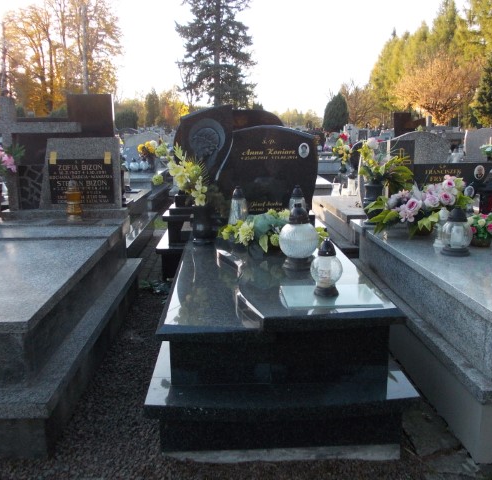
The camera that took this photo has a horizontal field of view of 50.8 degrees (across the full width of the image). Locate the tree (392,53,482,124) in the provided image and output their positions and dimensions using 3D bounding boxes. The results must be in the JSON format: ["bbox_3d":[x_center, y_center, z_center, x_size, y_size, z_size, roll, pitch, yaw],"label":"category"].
[{"bbox_3d":[13.774,-10.193,37.236,6.186,6.258,6.186,-1,12,-2],"label":"tree"}]

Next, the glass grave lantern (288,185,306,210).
[{"bbox_3d":[0.397,-0.237,3.973,0.157,0.370,0.157,-1,12,-2],"label":"glass grave lantern"}]

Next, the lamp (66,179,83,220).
[{"bbox_3d":[-1.372,-0.320,4.146,0.132,0.328,0.132,-1,12,-2],"label":"lamp"}]

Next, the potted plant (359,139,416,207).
[{"bbox_3d":[1.100,-0.478,4.080,0.457,0.663,0.360,-1,12,-2],"label":"potted plant"}]

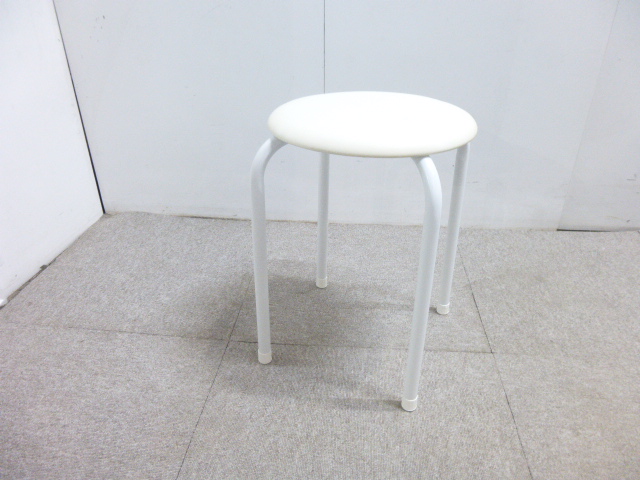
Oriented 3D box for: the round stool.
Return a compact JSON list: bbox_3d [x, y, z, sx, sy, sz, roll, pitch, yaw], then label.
[{"bbox_3d":[0.078,-0.005,0.809,0.315,0.442,0.315,0,30,0],"label":"round stool"}]

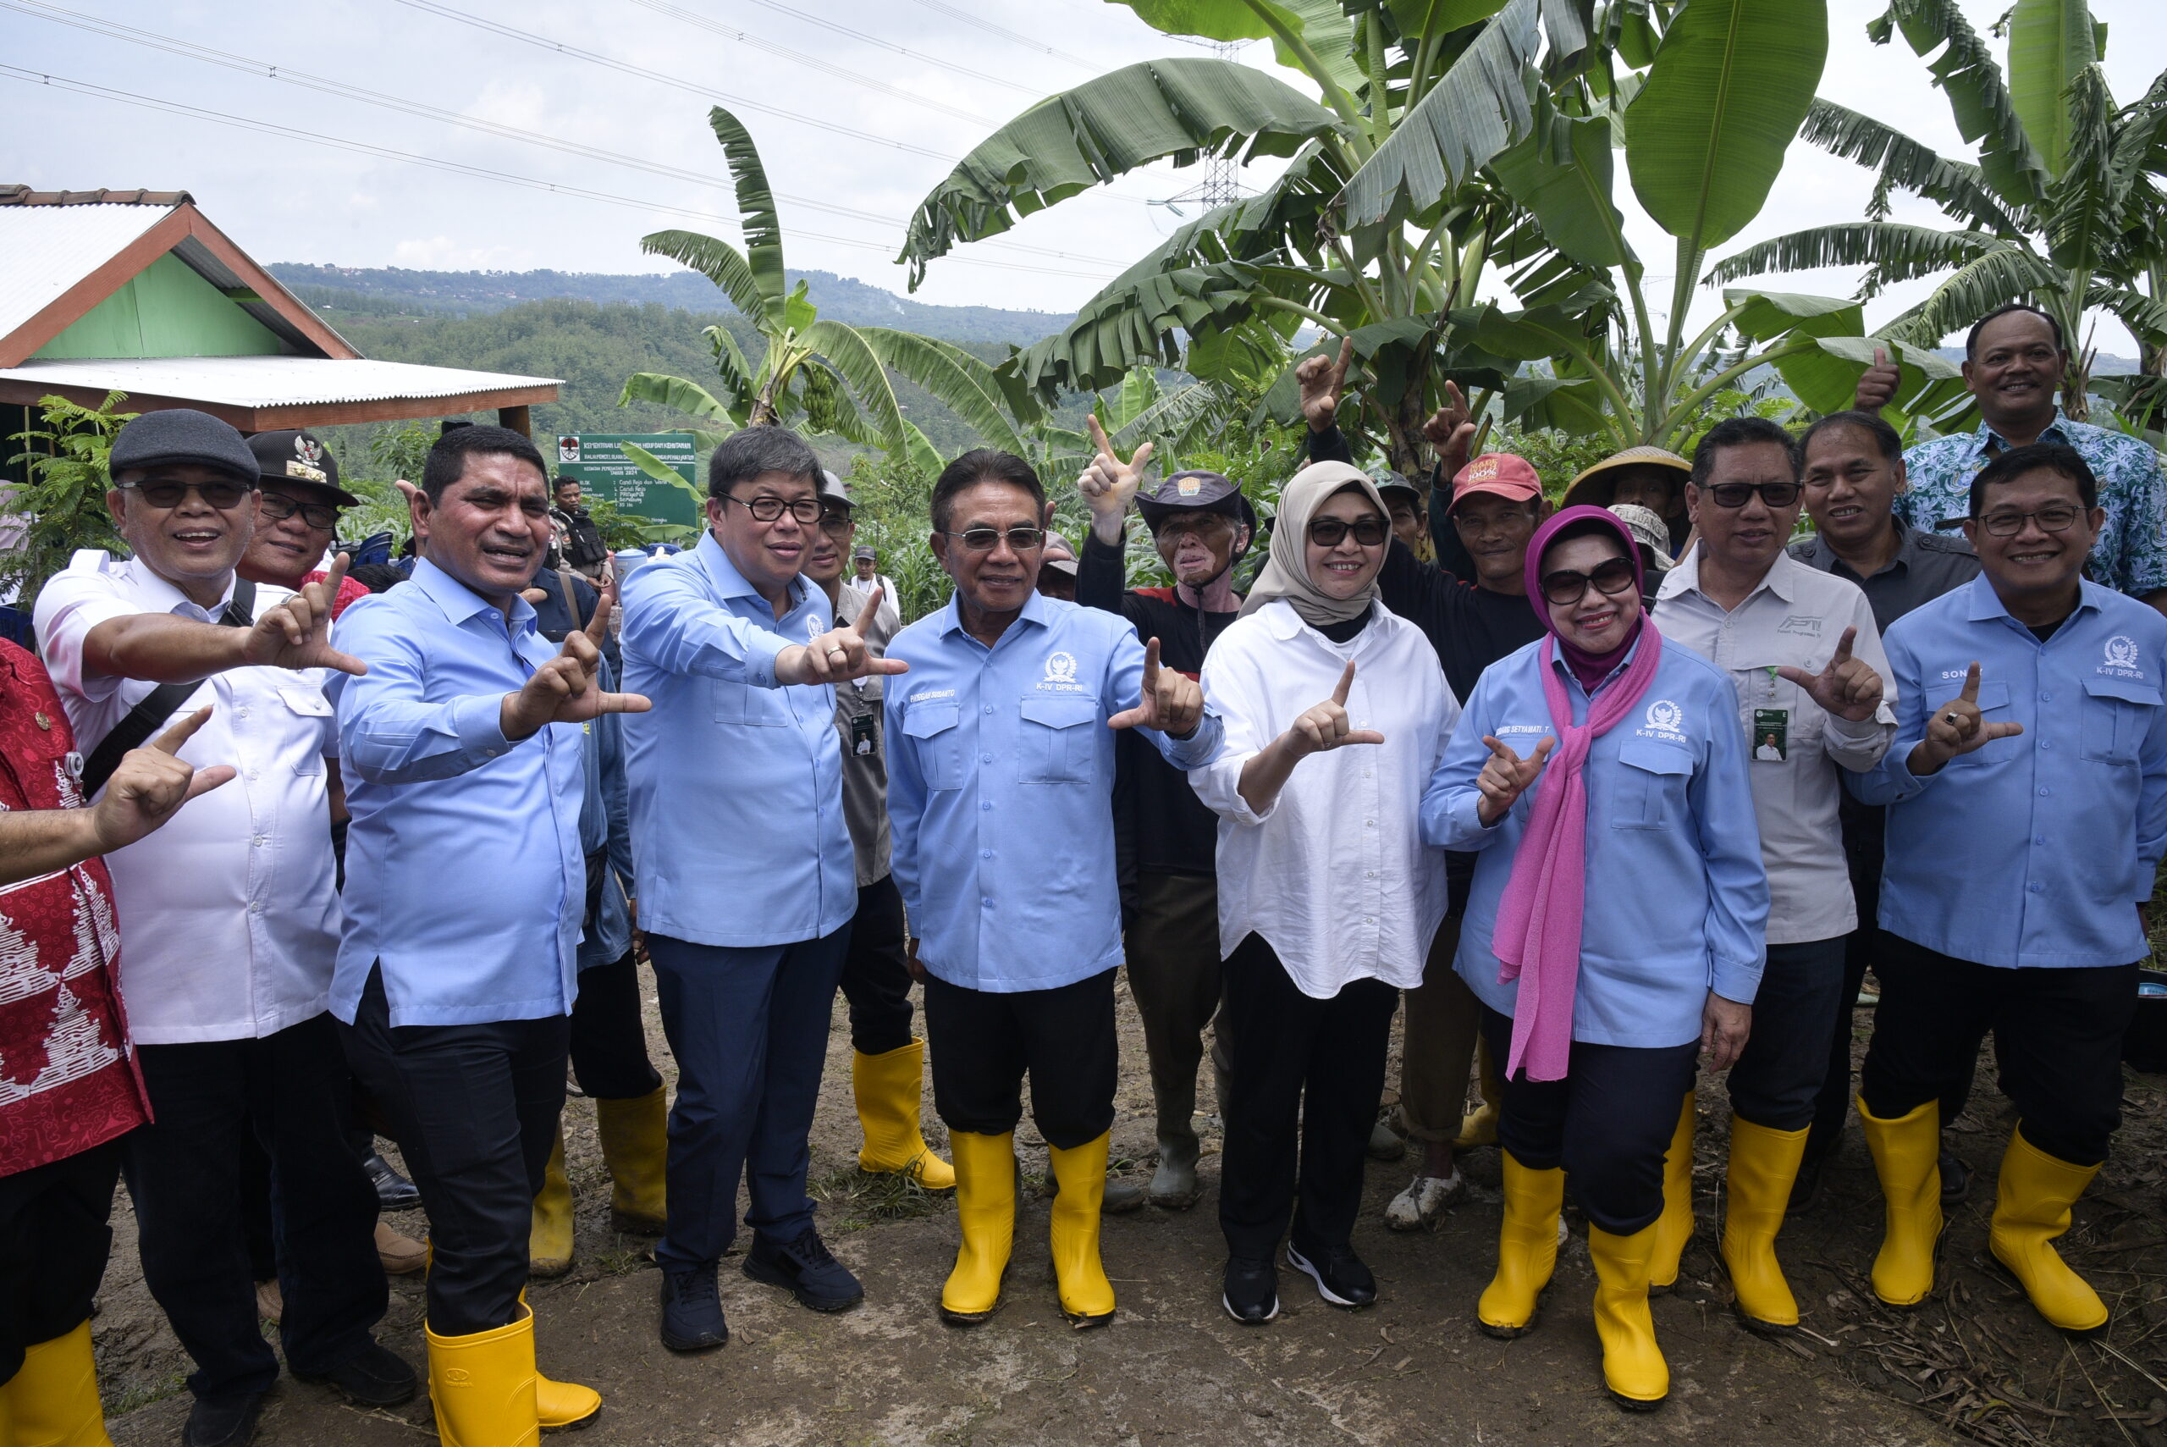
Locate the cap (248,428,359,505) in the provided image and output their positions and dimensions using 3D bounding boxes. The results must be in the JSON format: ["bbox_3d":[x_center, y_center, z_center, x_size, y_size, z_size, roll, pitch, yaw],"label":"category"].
[{"bbox_3d":[-1.463,-0.467,2.623,0.260,0.130,0.190,11,17,41],"label":"cap"}]

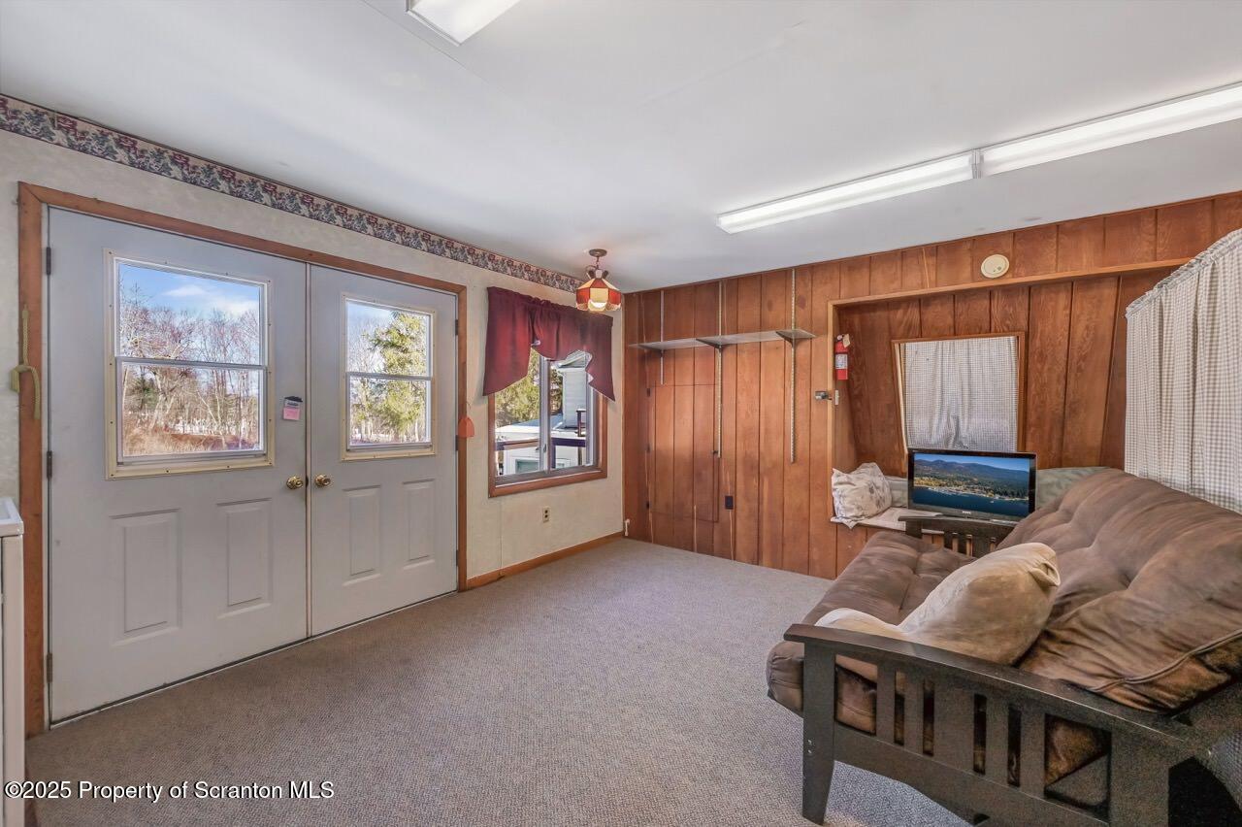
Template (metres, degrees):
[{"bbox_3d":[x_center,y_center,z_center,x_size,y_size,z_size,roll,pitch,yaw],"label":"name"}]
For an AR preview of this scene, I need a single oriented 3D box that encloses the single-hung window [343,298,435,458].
[{"bbox_3d":[-1.411,-0.204,2.988,0.050,0.955,0.588,1,1,37],"label":"single-hung window"}]

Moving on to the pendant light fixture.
[{"bbox_3d":[-0.172,-0.980,3.556,0.320,0.410,0.320,1,1,-3],"label":"pendant light fixture"}]

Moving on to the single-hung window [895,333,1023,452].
[{"bbox_3d":[2.550,-0.025,3.676,0.790,1.195,0.070,1,31,37],"label":"single-hung window"}]

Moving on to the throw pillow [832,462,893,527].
[{"bbox_3d":[1.861,0.598,3.741,0.390,0.420,0.180,1,-9,-5],"label":"throw pillow"}]

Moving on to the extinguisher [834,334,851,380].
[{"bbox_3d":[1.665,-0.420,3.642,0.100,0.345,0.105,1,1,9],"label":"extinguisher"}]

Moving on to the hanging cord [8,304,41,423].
[{"bbox_3d":[-2.266,-0.190,1.830,0.050,0.425,0.078,1,1,37],"label":"hanging cord"}]

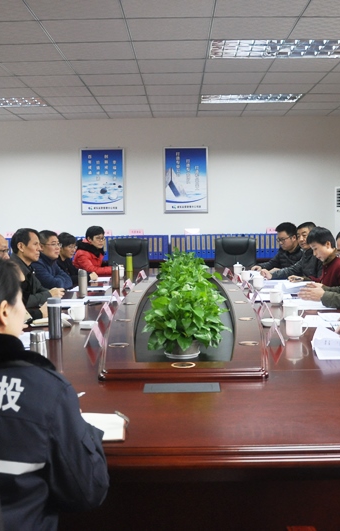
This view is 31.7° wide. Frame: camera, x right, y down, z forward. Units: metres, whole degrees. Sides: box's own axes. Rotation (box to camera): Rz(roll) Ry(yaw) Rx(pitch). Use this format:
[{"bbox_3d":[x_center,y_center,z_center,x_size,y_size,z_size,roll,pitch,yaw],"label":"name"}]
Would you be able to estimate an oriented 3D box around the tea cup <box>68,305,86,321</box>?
[{"bbox_3d":[-0.572,0.294,3.689,0.108,0.092,0.085,0,5,1],"label":"tea cup"}]

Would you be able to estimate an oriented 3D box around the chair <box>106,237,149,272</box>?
[{"bbox_3d":[-0.474,0.234,7.037,0.610,1.090,0.670,-1,5,1],"label":"chair"}]

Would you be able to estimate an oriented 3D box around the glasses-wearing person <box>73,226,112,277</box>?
[{"bbox_3d":[-0.747,0.229,6.156,0.650,1.220,0.520,2,5,24],"label":"glasses-wearing person"}]

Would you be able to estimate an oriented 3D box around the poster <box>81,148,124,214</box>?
[{"bbox_3d":[-0.931,-1.168,8.358,0.610,0.920,0.030,0,5,1],"label":"poster"}]

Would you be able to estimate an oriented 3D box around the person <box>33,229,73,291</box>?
[{"bbox_3d":[-0.940,0.348,4.845,0.680,1.200,0.520,1,5,15],"label":"person"}]

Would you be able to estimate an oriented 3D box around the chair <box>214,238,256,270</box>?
[{"bbox_3d":[0.788,0.216,7.064,0.610,1.090,0.670,-1,5,1],"label":"chair"}]

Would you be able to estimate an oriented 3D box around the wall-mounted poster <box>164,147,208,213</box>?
[{"bbox_3d":[0.234,-1.219,8.491,0.610,0.910,0.030,-1,5,1],"label":"wall-mounted poster"}]

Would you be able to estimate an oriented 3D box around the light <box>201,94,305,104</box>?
[{"bbox_3d":[0.949,-1.981,7.039,1.200,0.080,0.550,0,5,1],"label":"light"}]

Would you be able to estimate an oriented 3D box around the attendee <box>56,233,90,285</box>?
[{"bbox_3d":[-0.880,0.324,5.414,0.650,1.180,0.500,1,5,15],"label":"attendee"}]

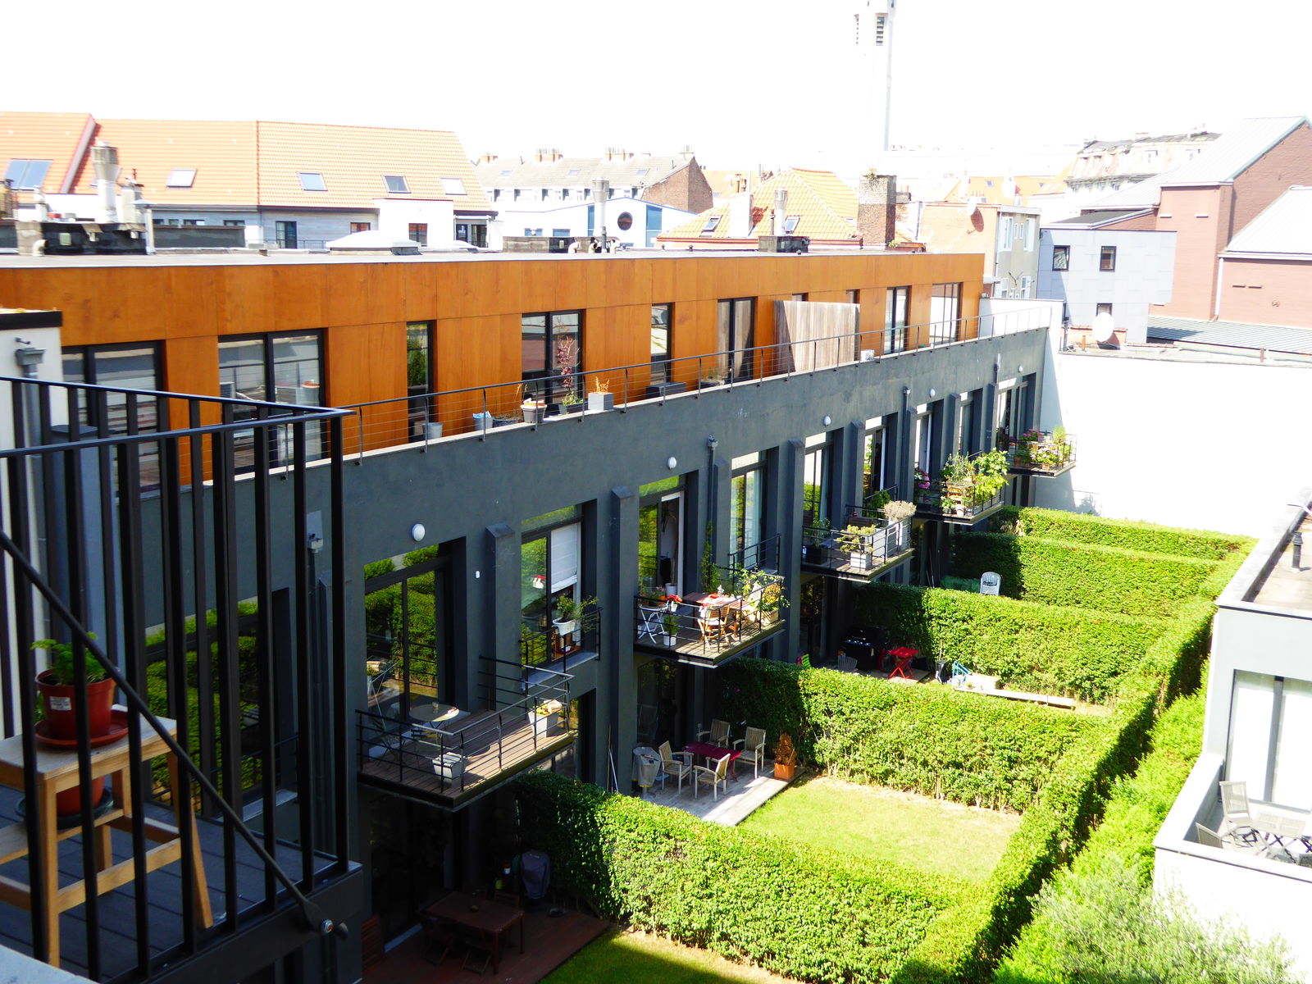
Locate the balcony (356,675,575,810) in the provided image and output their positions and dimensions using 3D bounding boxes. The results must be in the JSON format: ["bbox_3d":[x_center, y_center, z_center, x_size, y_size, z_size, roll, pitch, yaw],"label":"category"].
[{"bbox_3d":[-3.025,3.878,21.688,1.931,1.226,3.194,7,12,30],"label":"balcony"}]

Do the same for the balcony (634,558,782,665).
[{"bbox_3d":[1.173,2.583,28.212,1.928,1.200,3.160,7,13,31],"label":"balcony"}]

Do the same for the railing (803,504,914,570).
[{"bbox_3d":[5.333,1.250,34.931,1.928,1.018,3.160,7,13,31],"label":"railing"}]

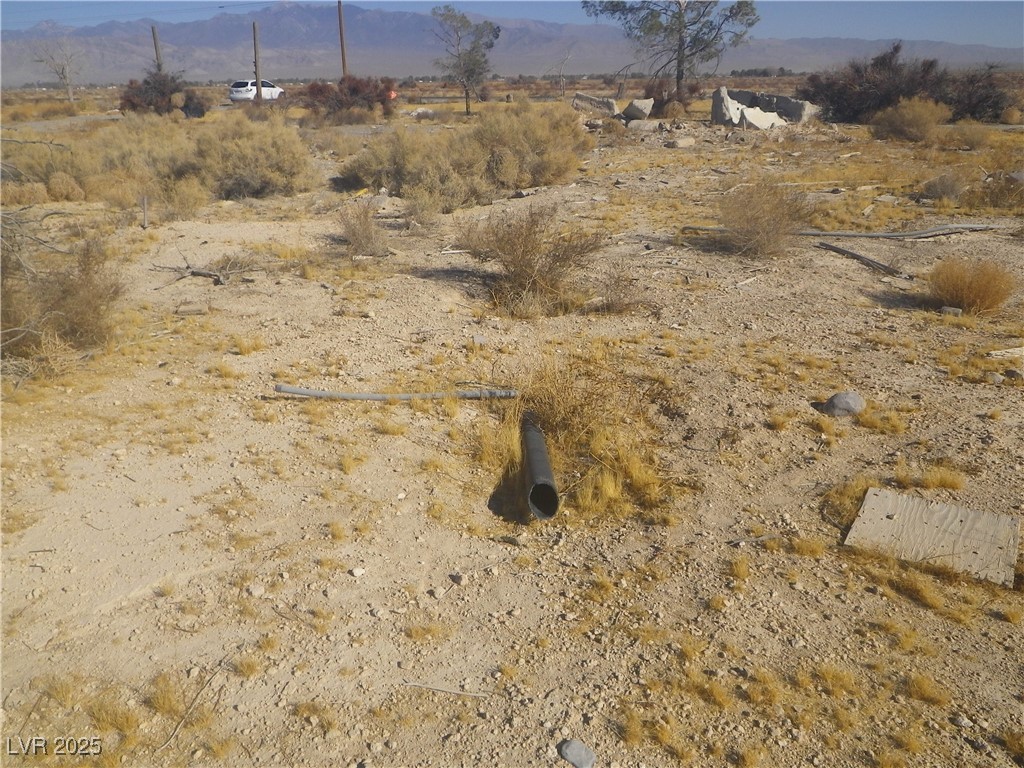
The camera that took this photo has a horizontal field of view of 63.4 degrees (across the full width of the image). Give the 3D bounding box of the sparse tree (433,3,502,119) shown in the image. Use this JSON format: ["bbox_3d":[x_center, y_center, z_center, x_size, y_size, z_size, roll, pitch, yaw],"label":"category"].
[{"bbox_3d":[-2.121,-14.502,37.181,3.114,4.620,2.802,-2,20,-3],"label":"sparse tree"}]

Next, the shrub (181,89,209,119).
[{"bbox_3d":[-15.587,-13.697,40.407,1.317,1.309,1.251,-8,21,-19],"label":"shrub"}]

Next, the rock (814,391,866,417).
[{"bbox_3d":[1.618,0.078,4.024,0.200,0.095,0.160,7,22,20],"label":"rock"}]

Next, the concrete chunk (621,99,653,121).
[{"bbox_3d":[4.779,-10.430,31.443,1.246,0.772,0.810,2,20,8],"label":"concrete chunk"}]

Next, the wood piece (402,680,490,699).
[{"bbox_3d":[-0.180,0.836,2.267,0.244,0.013,0.020,4,21,12],"label":"wood piece"}]

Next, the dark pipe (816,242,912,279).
[{"bbox_3d":[3.064,-1.099,7.299,0.080,0.080,1.280,-5,21,-11],"label":"dark pipe"}]

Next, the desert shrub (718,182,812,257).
[{"bbox_3d":[2.381,-1.546,7.676,0.846,0.629,0.803,5,21,16],"label":"desert shrub"}]

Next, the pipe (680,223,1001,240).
[{"bbox_3d":[3.346,-1.602,8.488,3.150,0.100,0.450,0,20,3],"label":"pipe"}]

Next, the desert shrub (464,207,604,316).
[{"bbox_3d":[0.146,-0.935,5.990,1.063,0.718,0.957,0,20,1],"label":"desert shrub"}]

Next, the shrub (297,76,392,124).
[{"bbox_3d":[-7.263,-12.585,36.349,3.850,1.800,2.800,-5,21,-10],"label":"shrub"}]

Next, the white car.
[{"bbox_3d":[-18.805,-21.719,61.689,1.870,1.660,4.680,5,21,16],"label":"white car"}]

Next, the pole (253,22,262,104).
[{"bbox_3d":[-15.395,-19.298,50.341,0.290,4.969,0.290,-4,20,-16],"label":"pole"}]

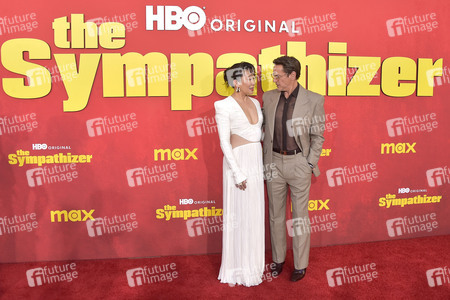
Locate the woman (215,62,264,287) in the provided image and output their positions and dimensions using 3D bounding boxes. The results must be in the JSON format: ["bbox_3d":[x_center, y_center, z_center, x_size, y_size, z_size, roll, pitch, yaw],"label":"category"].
[{"bbox_3d":[0.115,0.190,2.750,0.440,1.700,0.350,-6,8,-40],"label":"woman"}]

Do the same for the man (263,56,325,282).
[{"bbox_3d":[0.530,0.156,2.790,0.540,1.760,0.360,3,7,28],"label":"man"}]

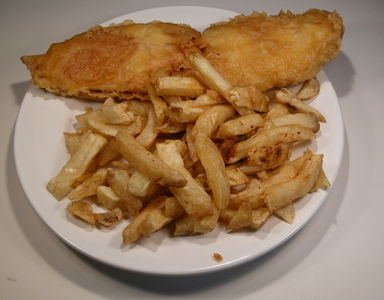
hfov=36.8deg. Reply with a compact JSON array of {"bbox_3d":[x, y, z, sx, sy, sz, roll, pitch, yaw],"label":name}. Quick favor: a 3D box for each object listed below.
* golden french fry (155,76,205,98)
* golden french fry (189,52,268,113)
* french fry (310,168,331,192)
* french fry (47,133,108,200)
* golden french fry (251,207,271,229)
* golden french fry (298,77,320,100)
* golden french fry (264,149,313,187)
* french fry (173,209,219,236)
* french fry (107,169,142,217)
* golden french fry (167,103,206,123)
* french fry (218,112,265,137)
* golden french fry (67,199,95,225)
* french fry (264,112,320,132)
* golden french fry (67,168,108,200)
[{"bbox_3d":[-0.010,-0.052,0.479,0.037,0.010,0.011,3,57,0],"label":"golden french fry"},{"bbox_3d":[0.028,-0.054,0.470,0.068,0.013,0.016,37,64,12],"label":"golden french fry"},{"bbox_3d":[0.098,0.024,0.443,0.013,0.010,0.016,-18,68,-11],"label":"french fry"},{"bbox_3d":[-0.090,0.012,0.452,0.013,0.011,0.054,33,77,21],"label":"french fry"},{"bbox_3d":[0.051,0.050,0.427,0.017,0.012,0.012,-35,62,-21],"label":"golden french fry"},{"bbox_3d":[0.100,-0.053,0.497,0.021,0.008,0.011,-38,64,-15],"label":"golden french fry"},{"bbox_3d":[0.073,0.015,0.444,0.040,0.010,0.011,-29,61,-13],"label":"golden french fry"},{"bbox_3d":[0.003,0.054,0.426,0.031,0.014,0.014,-10,56,0],"label":"french fry"},{"bbox_3d":[-0.052,0.033,0.437,0.014,0.012,0.032,-27,83,-16],"label":"french fry"},{"bbox_3d":[-0.004,-0.031,0.470,0.033,0.012,0.013,-4,56,3],"label":"golden french fry"},{"bbox_3d":[0.040,-0.020,0.462,0.035,0.011,0.012,-15,56,-2],"label":"french fry"},{"bbox_3d":[-0.083,0.047,0.435,0.019,0.007,0.010,30,61,17],"label":"golden french fry"},{"bbox_3d":[0.081,-0.023,0.470,0.046,0.011,0.012,-5,56,-4],"label":"french fry"},{"bbox_3d":[-0.081,0.027,0.448,0.031,0.009,0.009,-35,62,-9],"label":"golden french fry"}]

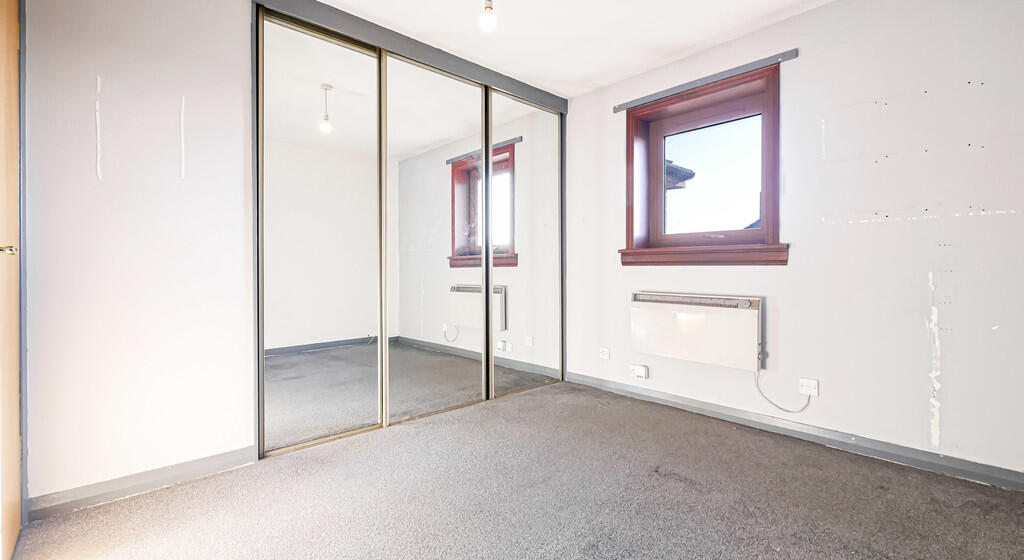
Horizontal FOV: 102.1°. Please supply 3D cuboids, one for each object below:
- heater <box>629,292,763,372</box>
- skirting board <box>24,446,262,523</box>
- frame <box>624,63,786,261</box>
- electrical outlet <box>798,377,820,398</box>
[{"bbox_3d":[1.157,0.305,2.659,0.115,0.415,0.787,-1,1,-44],"label":"heater"},{"bbox_3d":[-1.466,0.817,1.707,0.696,0.090,0.018,0,1,-41],"label":"skirting board"},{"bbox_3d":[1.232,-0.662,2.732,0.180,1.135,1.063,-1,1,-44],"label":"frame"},{"bbox_3d":[1.619,0.581,2.258,0.018,0.086,0.084,-1,1,-44],"label":"electrical outlet"}]

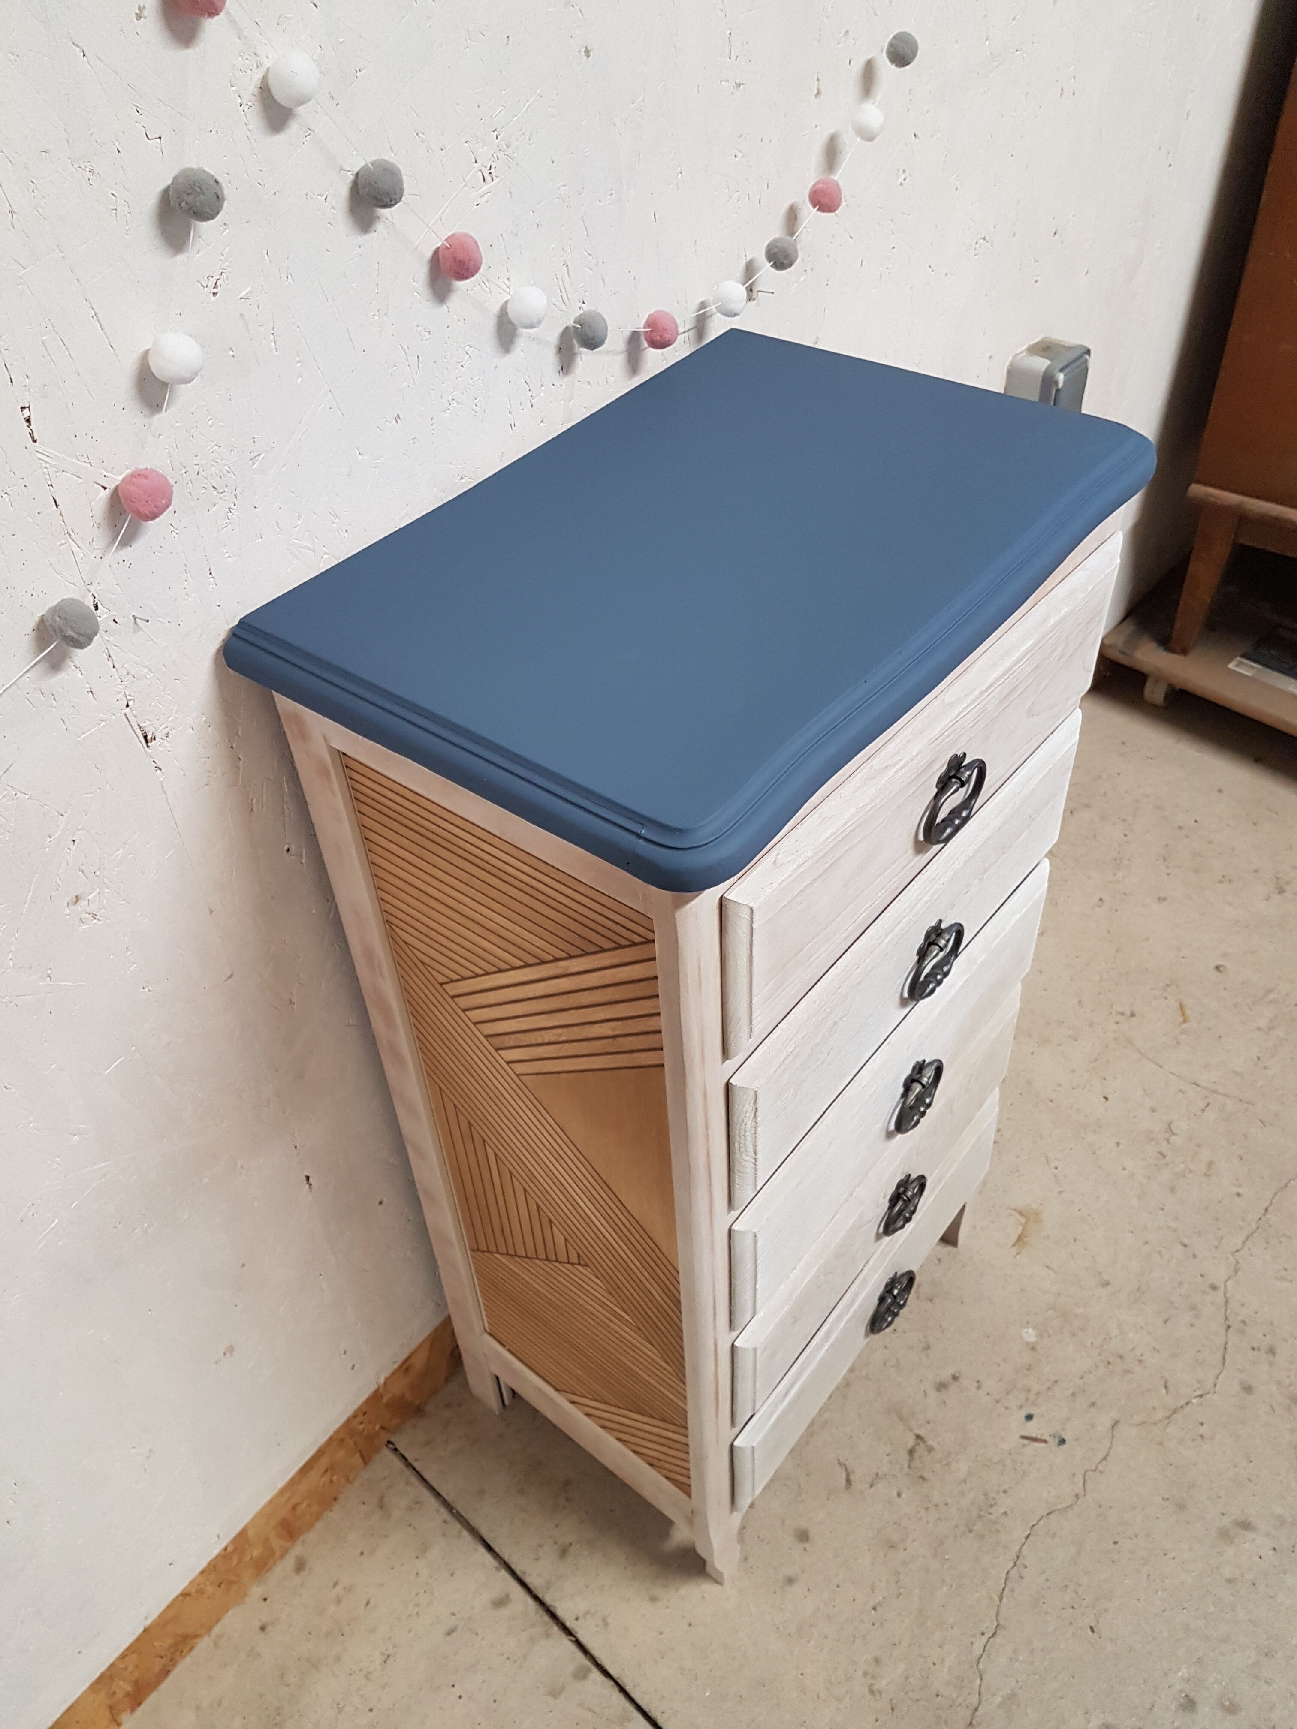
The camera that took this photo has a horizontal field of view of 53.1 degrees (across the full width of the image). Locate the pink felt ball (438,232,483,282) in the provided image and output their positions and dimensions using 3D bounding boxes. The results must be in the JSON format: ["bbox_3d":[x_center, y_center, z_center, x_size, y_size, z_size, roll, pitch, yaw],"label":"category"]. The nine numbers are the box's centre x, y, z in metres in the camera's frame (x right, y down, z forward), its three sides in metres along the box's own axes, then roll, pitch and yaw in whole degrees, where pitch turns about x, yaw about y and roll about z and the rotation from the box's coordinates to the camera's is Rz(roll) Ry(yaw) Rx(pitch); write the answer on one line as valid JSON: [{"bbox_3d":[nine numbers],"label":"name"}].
[{"bbox_3d":[-0.108,-0.349,0.746,0.025,0.025,0.025,-2,42,2],"label":"pink felt ball"}]

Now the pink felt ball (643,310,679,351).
[{"bbox_3d":[0.008,-0.353,0.859,0.024,0.024,0.024,-2,42,2],"label":"pink felt ball"}]

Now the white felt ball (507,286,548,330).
[{"bbox_3d":[-0.071,-0.327,0.763,0.023,0.023,0.023,-2,42,2],"label":"white felt ball"}]

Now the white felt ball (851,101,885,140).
[{"bbox_3d":[0.168,-0.568,0.994,0.025,0.025,0.025,-2,42,2],"label":"white felt ball"}]

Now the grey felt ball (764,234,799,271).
[{"bbox_3d":[0.096,-0.436,0.927,0.023,0.023,0.023,-2,42,2],"label":"grey felt ball"}]

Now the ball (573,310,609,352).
[{"bbox_3d":[-0.036,-0.333,0.810,0.023,0.023,0.023,-2,42,2],"label":"ball"}]

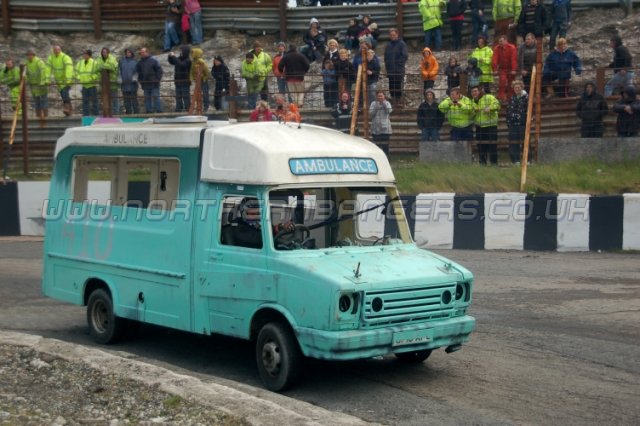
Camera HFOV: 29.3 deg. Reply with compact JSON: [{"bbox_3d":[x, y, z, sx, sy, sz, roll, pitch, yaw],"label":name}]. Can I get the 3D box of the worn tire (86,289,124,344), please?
[{"bbox_3d":[-2.519,1.229,14.500,0.190,0.660,0.660,-2,4,-39],"label":"worn tire"}]

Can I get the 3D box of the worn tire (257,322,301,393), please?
[{"bbox_3d":[-0.386,1.401,11.900,0.190,0.660,0.660,-1,4,-34],"label":"worn tire"}]

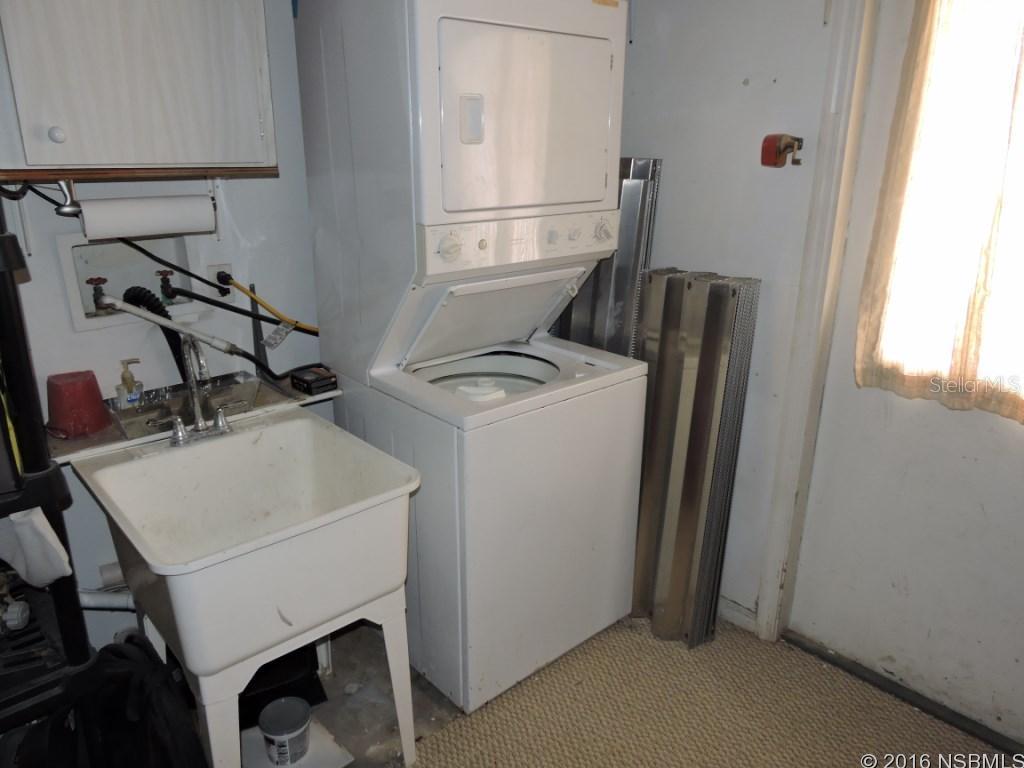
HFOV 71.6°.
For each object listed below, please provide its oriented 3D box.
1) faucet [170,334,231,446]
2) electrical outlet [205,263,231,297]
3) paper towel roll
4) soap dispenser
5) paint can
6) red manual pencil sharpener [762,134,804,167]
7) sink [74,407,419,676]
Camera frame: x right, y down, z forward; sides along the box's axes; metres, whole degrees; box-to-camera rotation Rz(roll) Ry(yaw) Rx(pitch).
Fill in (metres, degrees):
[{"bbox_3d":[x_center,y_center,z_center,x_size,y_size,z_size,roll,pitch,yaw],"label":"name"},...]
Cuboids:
[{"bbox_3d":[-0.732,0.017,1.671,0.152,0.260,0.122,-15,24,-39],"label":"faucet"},{"bbox_3d":[-0.855,-0.298,2.082,0.070,0.114,0.012,-15,24,-39],"label":"electrical outlet"},{"bbox_3d":[-0.841,-0.385,1.645,0.280,0.090,0.090,-15,24,-39],"label":"paper towel roll"},{"bbox_3d":[-1.015,-0.004,1.874,0.062,0.136,0.042,-10,21,-28],"label":"soap dispenser"},{"bbox_3d":[-0.570,0.885,1.805,0.128,0.104,0.128,0,18,0],"label":"paint can"},{"bbox_3d":[0.715,-0.615,1.870,0.066,0.082,0.092,-15,24,-39],"label":"red manual pencil sharpener"},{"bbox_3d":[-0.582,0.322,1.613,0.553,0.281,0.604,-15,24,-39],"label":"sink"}]

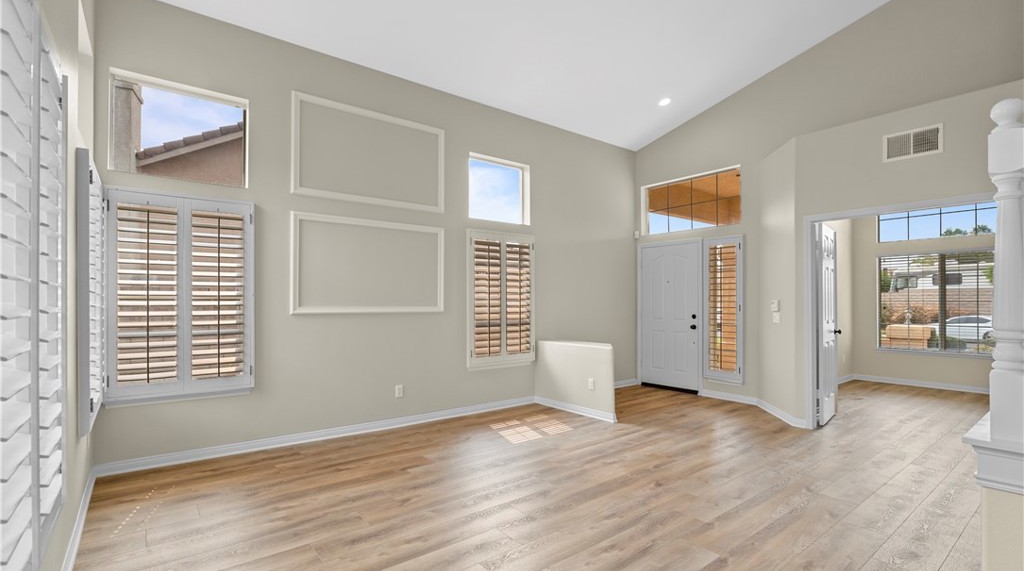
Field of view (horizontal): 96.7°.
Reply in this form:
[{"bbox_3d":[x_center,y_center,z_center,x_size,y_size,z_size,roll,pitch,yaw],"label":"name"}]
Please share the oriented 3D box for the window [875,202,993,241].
[{"bbox_3d":[6.120,-1.060,6.488,0.100,0.741,1.447,1,-2,-38],"label":"window"}]

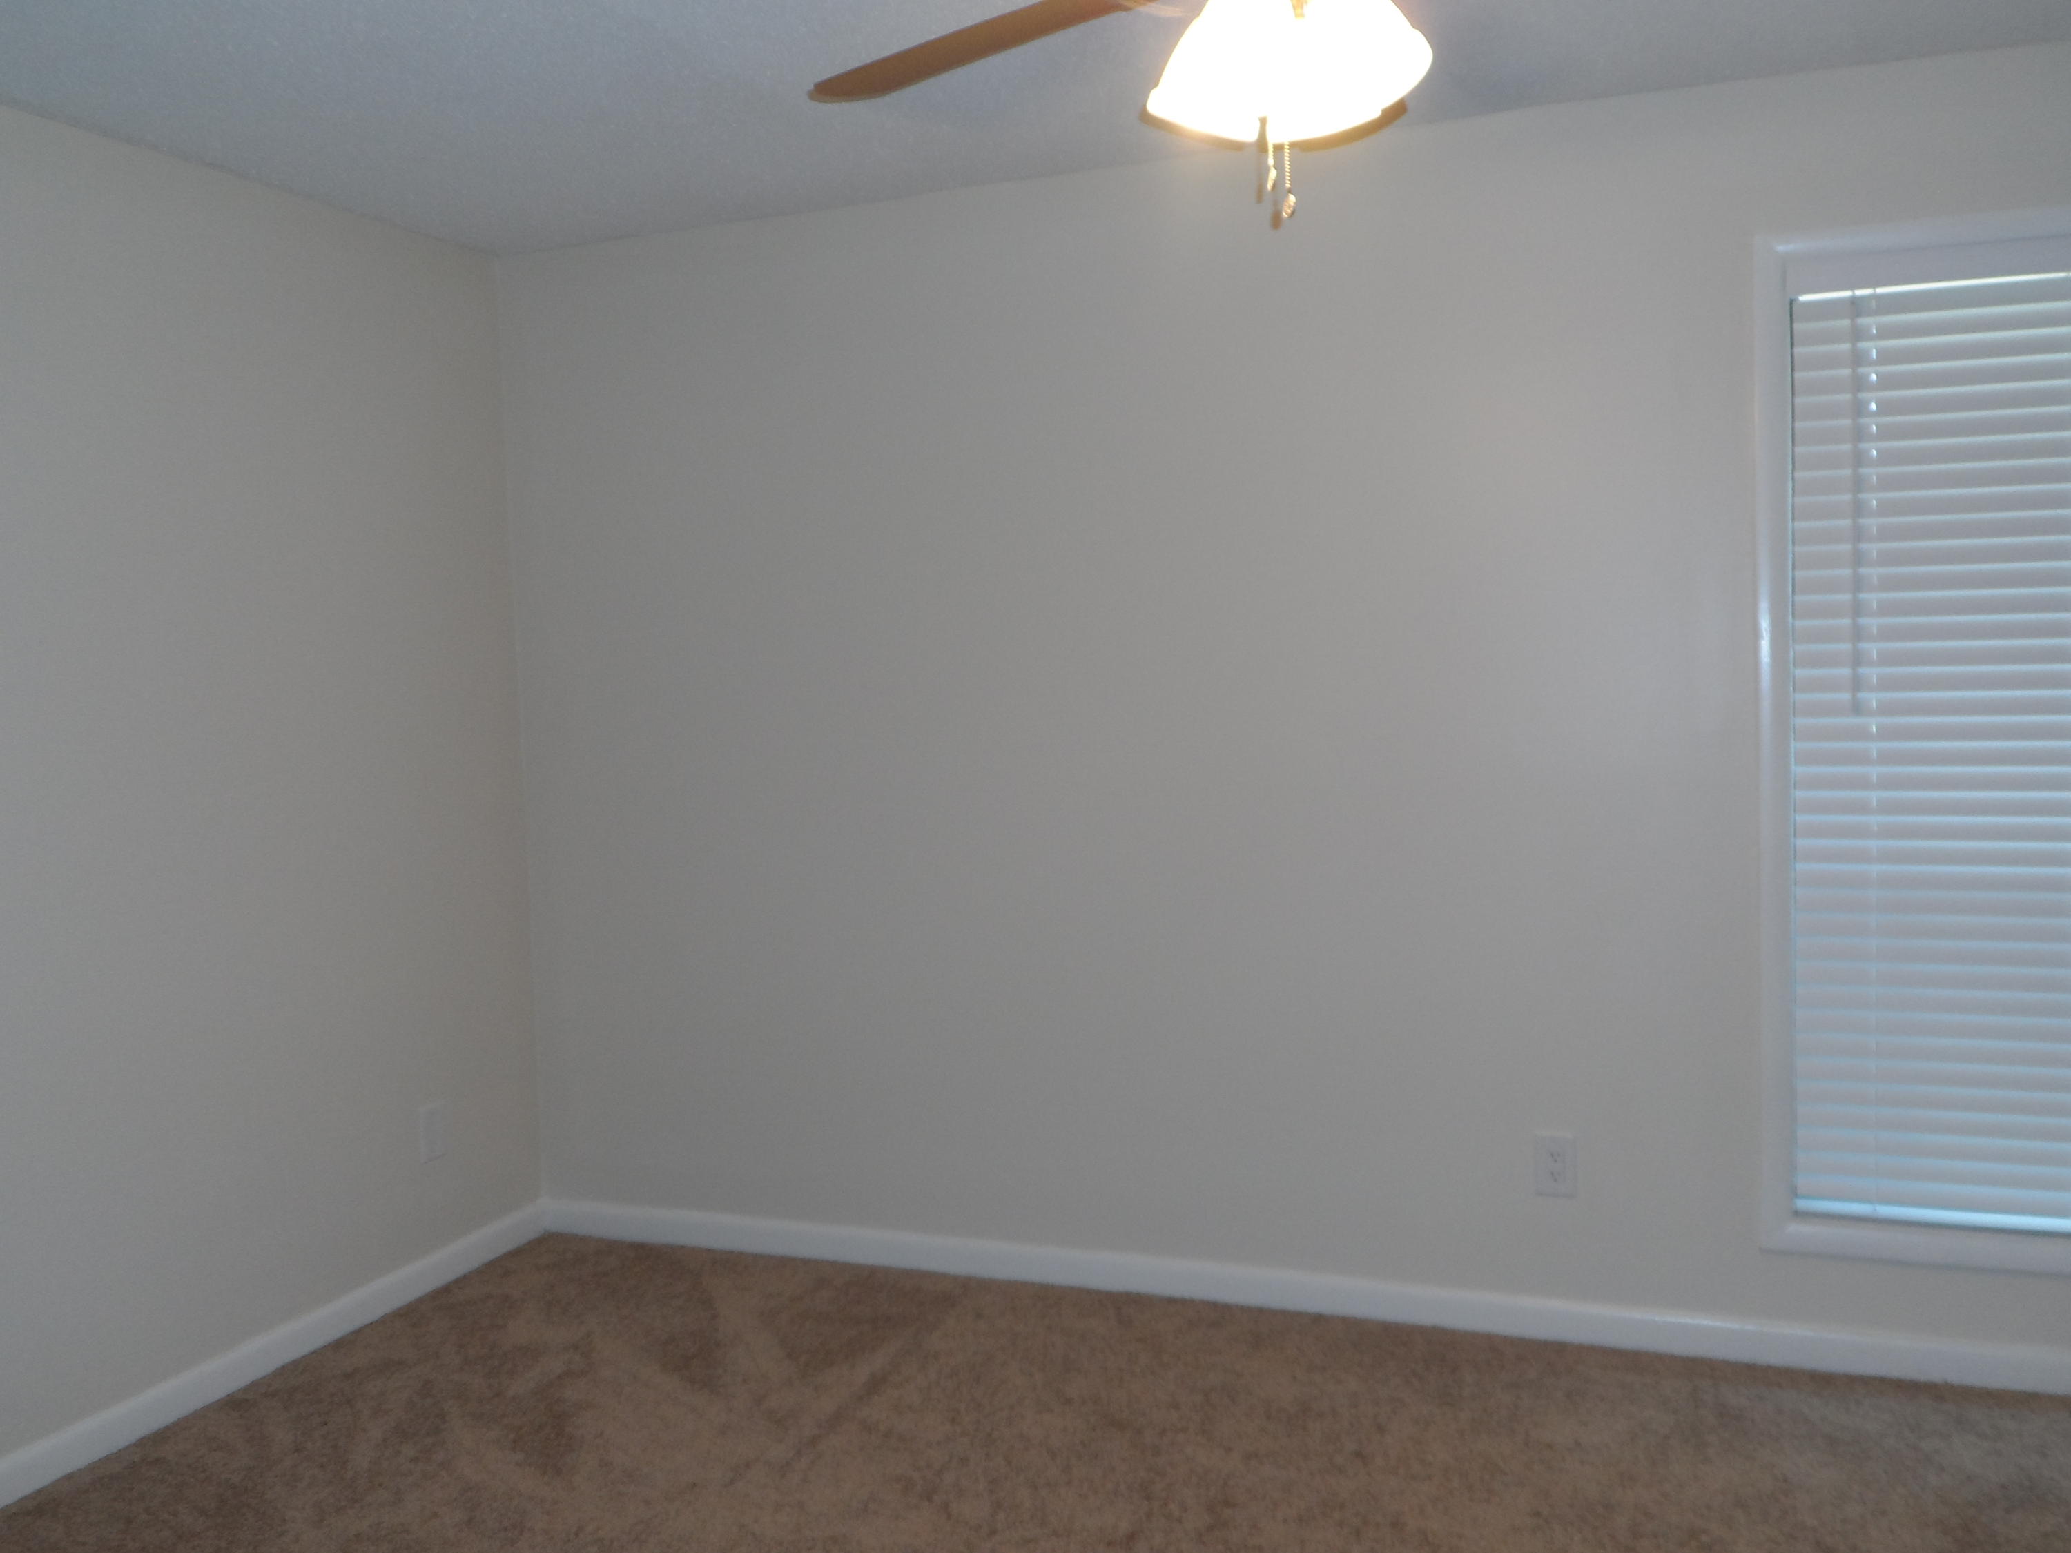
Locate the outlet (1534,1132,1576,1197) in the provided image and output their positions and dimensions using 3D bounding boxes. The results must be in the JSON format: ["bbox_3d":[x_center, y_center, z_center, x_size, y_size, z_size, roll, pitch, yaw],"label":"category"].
[{"bbox_3d":[0.994,0.743,3.198,0.078,0.125,0.010,0,4,21],"label":"outlet"}]

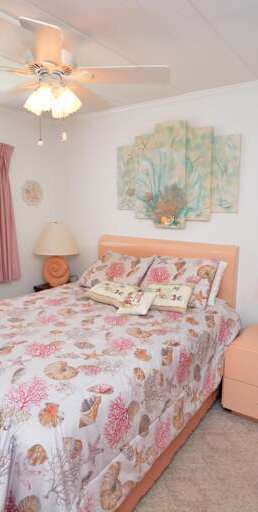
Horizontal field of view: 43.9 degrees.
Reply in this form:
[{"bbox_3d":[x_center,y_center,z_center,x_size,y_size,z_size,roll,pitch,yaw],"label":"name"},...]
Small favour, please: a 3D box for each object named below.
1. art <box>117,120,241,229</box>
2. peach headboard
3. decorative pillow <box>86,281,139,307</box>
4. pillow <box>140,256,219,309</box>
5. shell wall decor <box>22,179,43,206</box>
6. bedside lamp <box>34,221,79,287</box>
[{"bbox_3d":[0.353,-0.693,2.768,1.190,0.900,0.060,6,11,38],"label":"art"},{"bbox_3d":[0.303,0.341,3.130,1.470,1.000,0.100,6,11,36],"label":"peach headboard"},{"bbox_3d":[-0.146,0.357,2.942,0.400,0.110,0.300,6,19,36],"label":"decorative pillow"},{"bbox_3d":[0.406,0.201,2.621,0.620,0.420,0.160,6,-26,38],"label":"pillow"},{"bbox_3d":[-1.029,-0.680,3.442,0.020,0.285,0.275,6,11,36],"label":"shell wall decor"},{"bbox_3d":[-0.739,-0.024,3.276,0.440,0.650,0.440,-1,9,0],"label":"bedside lamp"}]

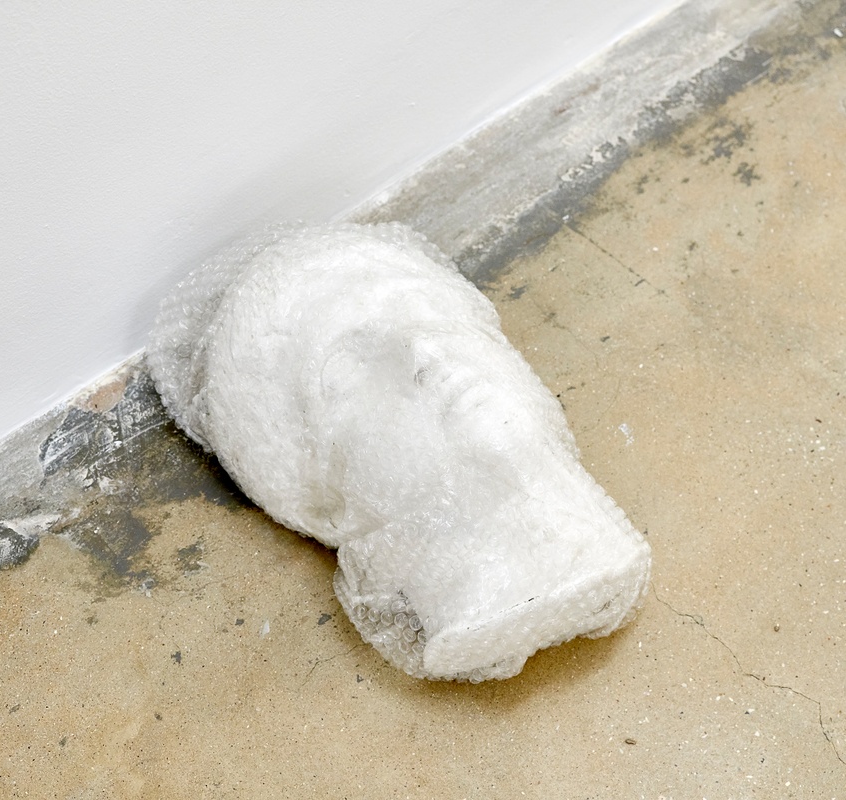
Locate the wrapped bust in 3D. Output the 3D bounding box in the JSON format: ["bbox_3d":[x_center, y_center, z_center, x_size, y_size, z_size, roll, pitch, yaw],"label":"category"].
[{"bbox_3d":[-0.017,0.022,1.155,0.225,0.205,0.385,-36,69,-24],"label":"wrapped bust"}]

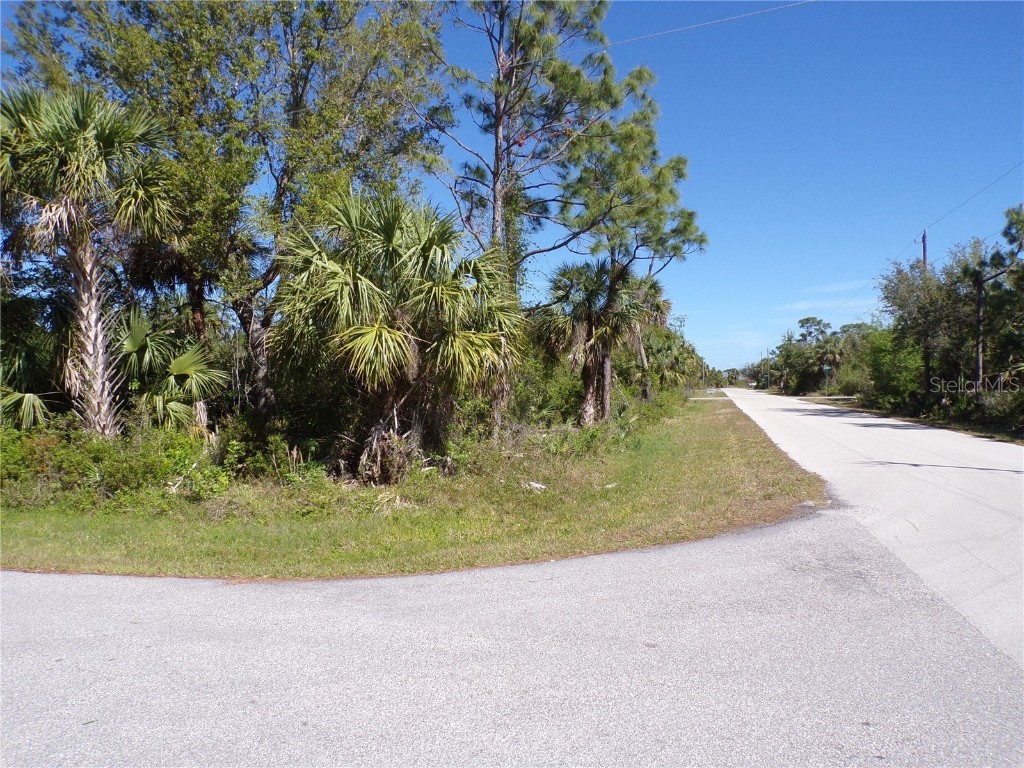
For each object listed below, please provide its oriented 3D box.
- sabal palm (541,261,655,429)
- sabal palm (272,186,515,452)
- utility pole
[{"bbox_3d":[3.100,-1.500,26.000,4.000,6.000,3.900,0,0,0],"label":"sabal palm"},{"bbox_3d":[-2.020,-1.000,12.600,4.200,4.800,3.900,0,0,0],"label":"sabal palm"},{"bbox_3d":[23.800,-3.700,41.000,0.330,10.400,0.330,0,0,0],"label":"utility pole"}]

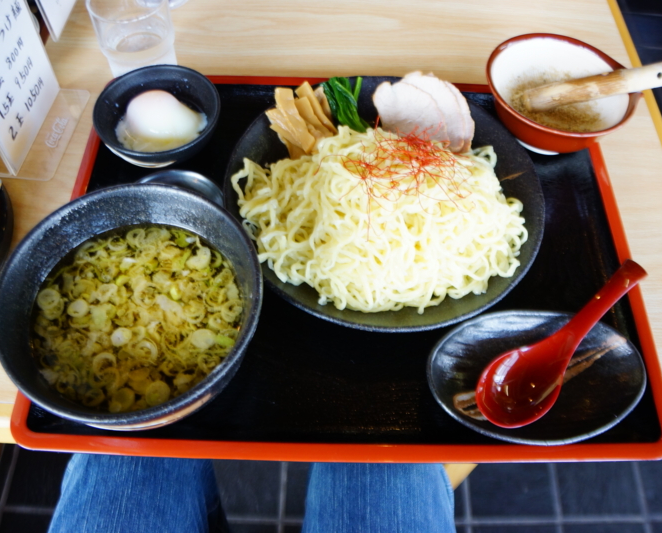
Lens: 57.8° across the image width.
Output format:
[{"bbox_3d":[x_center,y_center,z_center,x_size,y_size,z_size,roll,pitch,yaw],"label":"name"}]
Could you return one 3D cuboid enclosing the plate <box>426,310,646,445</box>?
[{"bbox_3d":[0.137,0.076,0.405,0.151,0.024,0.095,4,60,0],"label":"plate"}]

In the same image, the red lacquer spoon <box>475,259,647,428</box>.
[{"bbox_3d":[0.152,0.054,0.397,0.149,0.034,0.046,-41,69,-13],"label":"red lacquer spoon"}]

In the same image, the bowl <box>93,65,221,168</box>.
[{"bbox_3d":[-0.137,-0.112,0.490,0.102,0.048,0.102,1,60,-1],"label":"bowl"}]

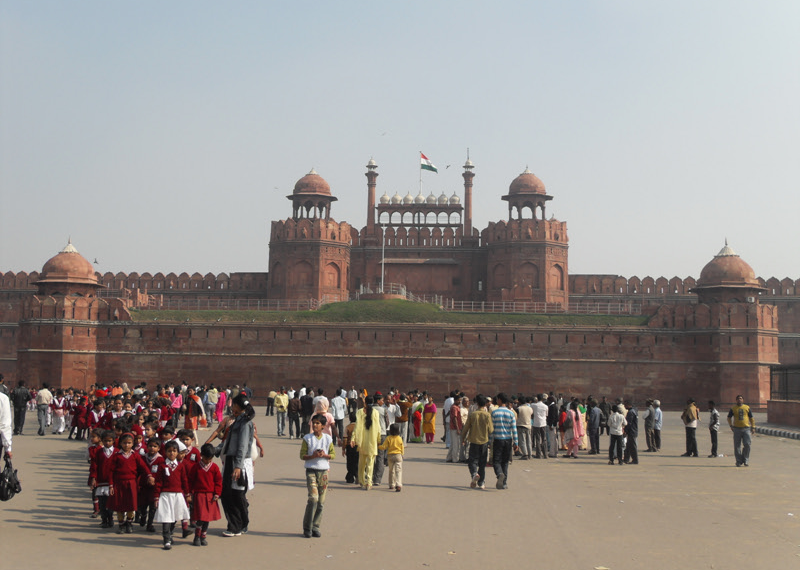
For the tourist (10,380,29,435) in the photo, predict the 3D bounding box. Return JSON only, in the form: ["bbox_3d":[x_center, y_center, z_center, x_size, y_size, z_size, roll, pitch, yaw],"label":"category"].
[{"bbox_3d":[-11.918,3.859,32.600,0.540,1.699,0.340,1,-6,3],"label":"tourist"}]

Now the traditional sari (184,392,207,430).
[{"bbox_3d":[-5.565,3.463,28.300,0.560,0.993,0.360,0,-6,14],"label":"traditional sari"}]

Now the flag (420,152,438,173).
[{"bbox_3d":[4.155,-16.954,145.000,2.500,2.816,0.600,2,-6,-6],"label":"flag"}]

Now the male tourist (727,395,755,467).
[{"bbox_3d":[8.446,3.617,25.700,0.660,1.770,0.360,1,-6,3],"label":"male tourist"}]

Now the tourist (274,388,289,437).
[{"bbox_3d":[-4.046,4.330,35.600,0.480,1.710,0.360,2,-6,-6],"label":"tourist"}]

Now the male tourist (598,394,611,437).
[{"bbox_3d":[8.951,5.713,45.300,0.520,1.710,0.360,1,-6,0],"label":"male tourist"}]

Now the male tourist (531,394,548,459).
[{"bbox_3d":[3.662,3.703,27.200,0.480,1.705,0.320,3,-6,-17],"label":"male tourist"}]

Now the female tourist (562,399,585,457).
[{"bbox_3d":[4.685,3.866,28.000,0.460,1.590,0.500,-3,-7,34],"label":"female tourist"}]

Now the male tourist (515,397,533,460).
[{"bbox_3d":[3.194,3.705,26.900,0.480,1.642,0.320,4,-6,-20],"label":"male tourist"}]

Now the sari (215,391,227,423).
[{"bbox_3d":[-7.573,5.178,44.000,0.480,1.388,0.350,1,-6,6],"label":"sari"}]

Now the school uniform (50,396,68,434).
[{"bbox_3d":[-10.788,4.125,33.000,0.480,1.206,0.300,1,-6,3],"label":"school uniform"}]

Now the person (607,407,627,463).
[{"bbox_3d":[5.647,3.901,27.000,0.500,1.540,0.340,1,-6,0],"label":"person"}]

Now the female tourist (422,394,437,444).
[{"bbox_3d":[0.985,4.362,33.600,0.460,1.518,0.300,2,-6,-6],"label":"female tourist"}]

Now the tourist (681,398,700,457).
[{"bbox_3d":[8.305,4.077,29.700,0.440,1.700,0.520,-2,-7,31],"label":"tourist"}]

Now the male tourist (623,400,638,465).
[{"bbox_3d":[6.001,3.809,26.900,0.400,1.670,0.500,-1,-6,21],"label":"male tourist"}]

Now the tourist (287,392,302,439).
[{"bbox_3d":[-3.524,4.388,34.900,0.480,1.590,0.330,1,-6,3],"label":"tourist"}]

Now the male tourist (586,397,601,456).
[{"bbox_3d":[5.775,4.204,30.800,0.380,1.640,0.500,-4,-8,41],"label":"male tourist"}]

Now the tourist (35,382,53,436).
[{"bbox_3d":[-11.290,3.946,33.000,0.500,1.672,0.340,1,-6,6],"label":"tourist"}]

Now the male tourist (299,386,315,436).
[{"bbox_3d":[-3.103,4.279,34.700,0.480,1.680,0.340,0,-6,9],"label":"male tourist"}]

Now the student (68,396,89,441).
[{"bbox_3d":[-9.415,3.954,30.600,0.360,1.230,0.420,3,-6,-12],"label":"student"}]

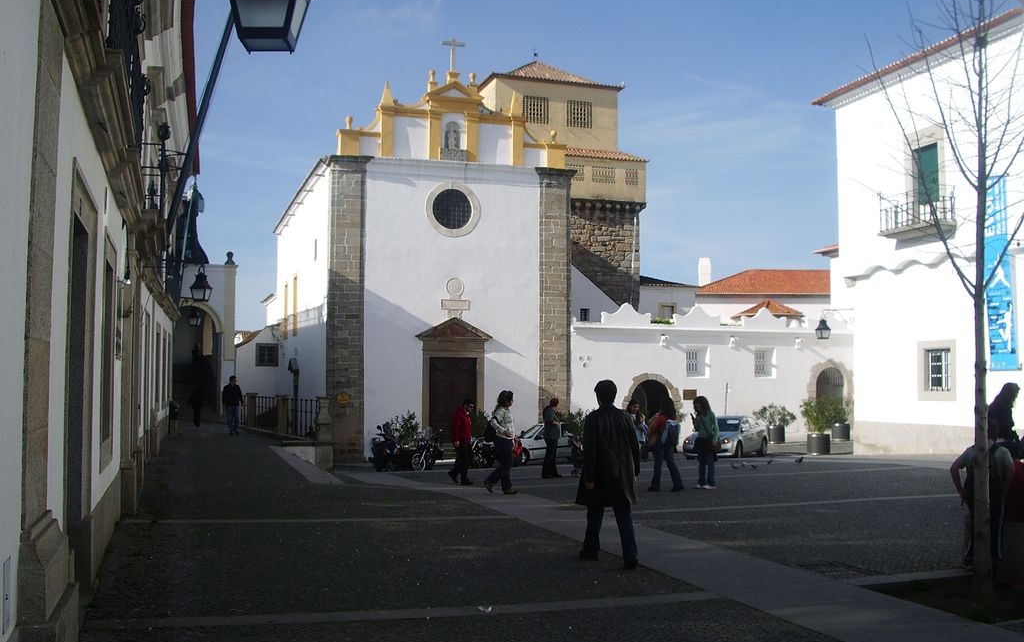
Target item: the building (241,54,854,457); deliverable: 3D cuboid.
[{"bbox_3d":[0.950,-3.298,46.912,21.870,17.600,19.500,1,-4,-16],"label":"building"}]

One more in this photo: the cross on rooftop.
[{"bbox_3d":[-2.066,-9.382,36.559,0.840,1.140,0.170,1,-4,-16],"label":"cross on rooftop"}]

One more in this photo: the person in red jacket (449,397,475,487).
[{"bbox_3d":[-1.005,2.397,20.600,0.580,1.730,0.520,-1,-4,25],"label":"person in red jacket"}]

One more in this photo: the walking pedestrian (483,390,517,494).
[{"bbox_3d":[-0.193,1.955,16.855,0.600,1.660,0.480,0,-3,5],"label":"walking pedestrian"}]

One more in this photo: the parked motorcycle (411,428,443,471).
[{"bbox_3d":[-2.673,3.979,32.239,0.820,1.300,2.100,-1,-4,14],"label":"parked motorcycle"}]

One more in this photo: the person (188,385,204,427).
[{"bbox_3d":[-11.500,3.012,37.800,0.550,1.730,0.500,2,-4,-18],"label":"person"}]

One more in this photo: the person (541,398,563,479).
[{"bbox_3d":[0.820,2.429,21.500,0.450,1.670,0.480,0,-4,0],"label":"person"}]

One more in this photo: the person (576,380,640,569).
[{"bbox_3d":[0.907,1.444,9.866,0.600,1.760,0.500,1,-3,-10],"label":"person"}]

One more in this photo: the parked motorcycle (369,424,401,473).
[{"bbox_3d":[-3.743,3.765,31.000,0.750,1.420,2.050,1,-4,-17],"label":"parked motorcycle"}]

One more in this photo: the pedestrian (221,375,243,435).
[{"bbox_3d":[-8.358,2.518,30.911,0.600,1.740,0.420,1,-4,-16],"label":"pedestrian"}]

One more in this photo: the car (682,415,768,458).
[{"bbox_3d":[7.343,3.955,35.200,1.770,1.430,4.500,-2,-4,30],"label":"car"}]

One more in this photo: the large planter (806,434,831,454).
[{"bbox_3d":[10.154,4.085,34.321,0.760,0.690,0.760,0,-3,0],"label":"large planter"}]

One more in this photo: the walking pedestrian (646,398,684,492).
[{"bbox_3d":[2.817,2.275,19.000,0.650,1.670,0.520,-2,-5,37],"label":"walking pedestrian"}]

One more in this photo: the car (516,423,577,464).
[{"bbox_3d":[1.199,4.031,34.000,3.700,1.380,1.620,1,-4,-17],"label":"car"}]

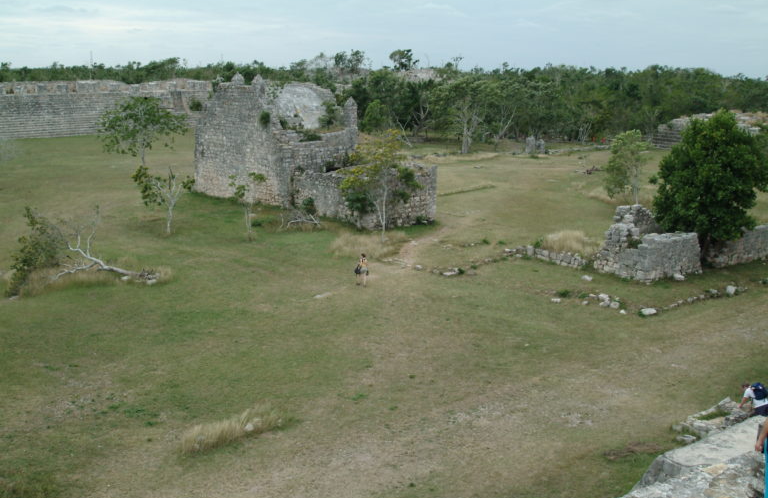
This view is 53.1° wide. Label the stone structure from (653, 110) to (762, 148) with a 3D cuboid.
[{"bbox_3d":[46.067,-16.689,106.454,15.000,5.000,14.000,13,18,43],"label":"stone structure"}]

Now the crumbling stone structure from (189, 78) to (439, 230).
[{"bbox_3d":[-5.438,-8.475,59.888,8.000,9.800,22.500,-12,18,-43],"label":"crumbling stone structure"}]

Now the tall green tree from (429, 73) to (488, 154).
[{"bbox_3d":[9.310,-16.759,95.980,6.720,9.620,6.720,1,13,5],"label":"tall green tree"}]

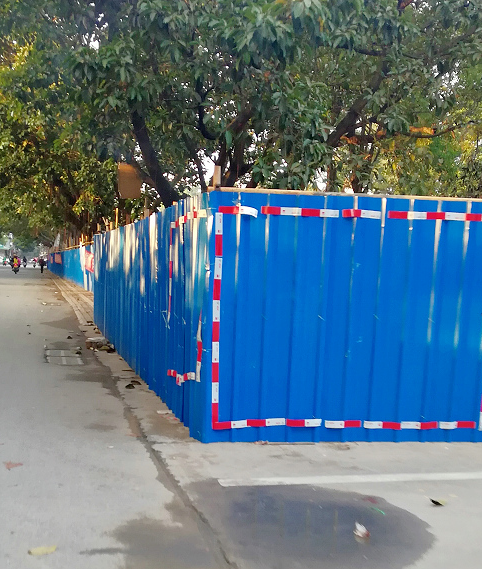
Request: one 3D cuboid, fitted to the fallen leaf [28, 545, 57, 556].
[{"bbox_3d":[-0.878,1.170,2.620,0.125,0.018,0.055,0,4,-34],"label":"fallen leaf"}]

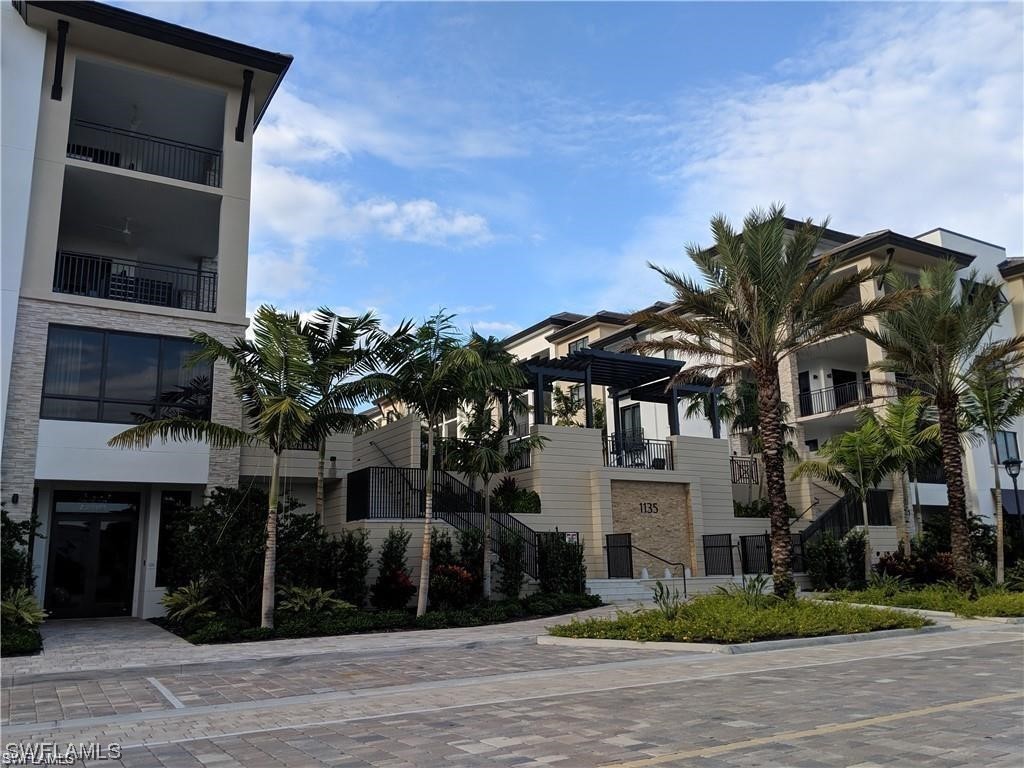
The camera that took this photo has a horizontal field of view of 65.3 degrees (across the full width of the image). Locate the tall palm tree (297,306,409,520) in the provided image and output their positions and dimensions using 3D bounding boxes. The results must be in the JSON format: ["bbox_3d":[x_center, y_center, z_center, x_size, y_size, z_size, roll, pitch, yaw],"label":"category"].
[{"bbox_3d":[-3.855,1.641,17.952,3.240,6.963,3.500,-1,-11,0],"label":"tall palm tree"}]

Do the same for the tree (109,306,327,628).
[{"bbox_3d":[-5.648,1.522,15.231,4.199,6.203,3.600,-1,-11,0],"label":"tree"}]

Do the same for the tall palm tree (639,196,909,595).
[{"bbox_3d":[5.641,0.333,17.147,5.844,8.781,5.400,-1,-11,0],"label":"tall palm tree"}]

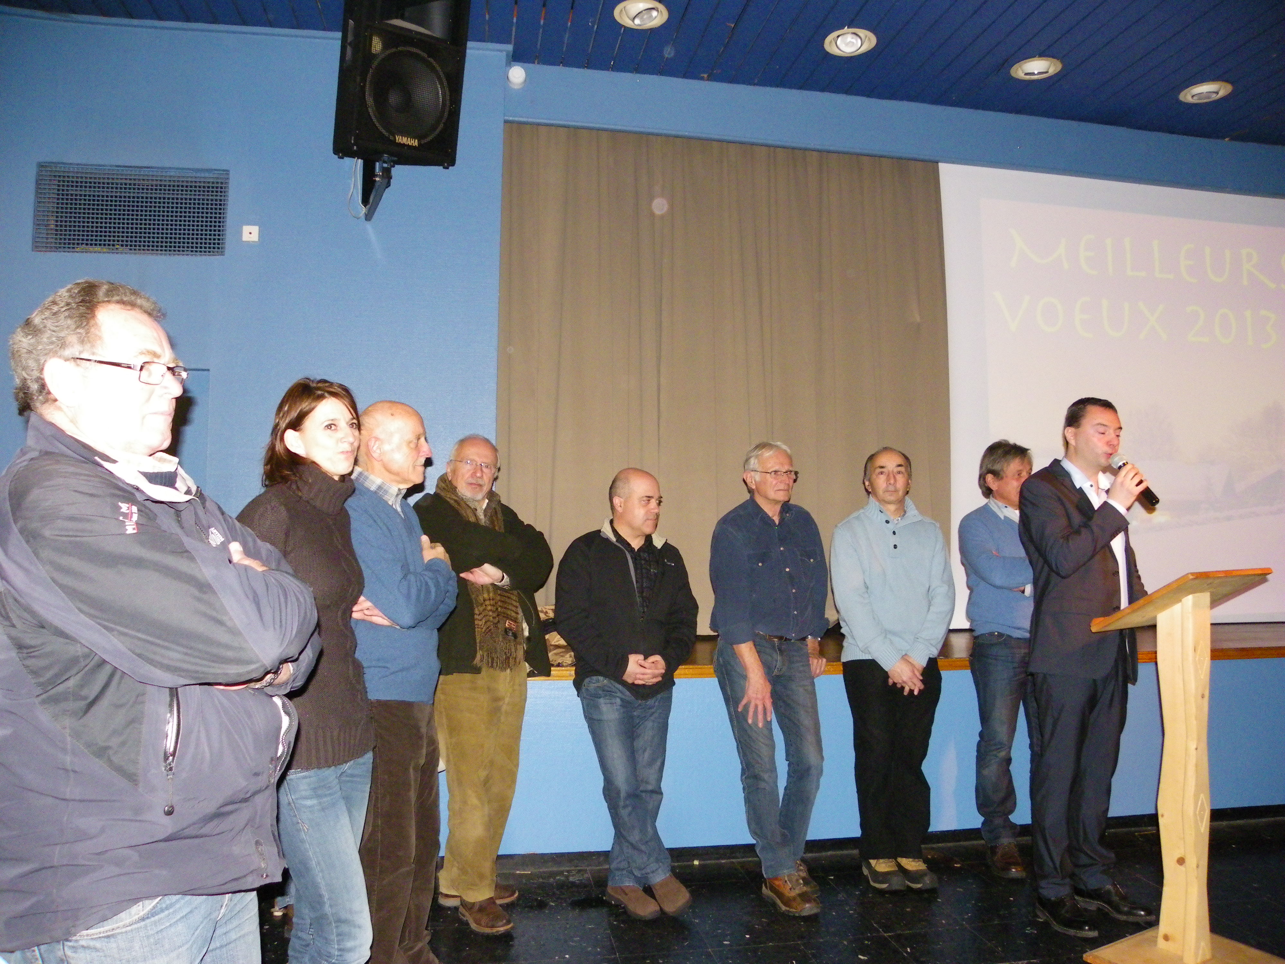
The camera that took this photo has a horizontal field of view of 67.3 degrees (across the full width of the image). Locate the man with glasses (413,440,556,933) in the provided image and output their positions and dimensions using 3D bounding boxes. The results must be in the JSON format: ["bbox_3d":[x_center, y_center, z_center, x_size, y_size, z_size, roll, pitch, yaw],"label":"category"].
[{"bbox_3d":[-0.563,0.676,3.442,0.500,1.690,0.400,3,-4,-40],"label":"man with glasses"}]

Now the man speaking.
[{"bbox_3d":[1.560,0.604,3.346,0.500,1.810,0.440,3,-4,-38],"label":"man speaking"}]

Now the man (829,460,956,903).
[{"bbox_3d":[0.983,0.704,3.813,0.510,1.690,0.380,1,-3,-13],"label":"man"}]

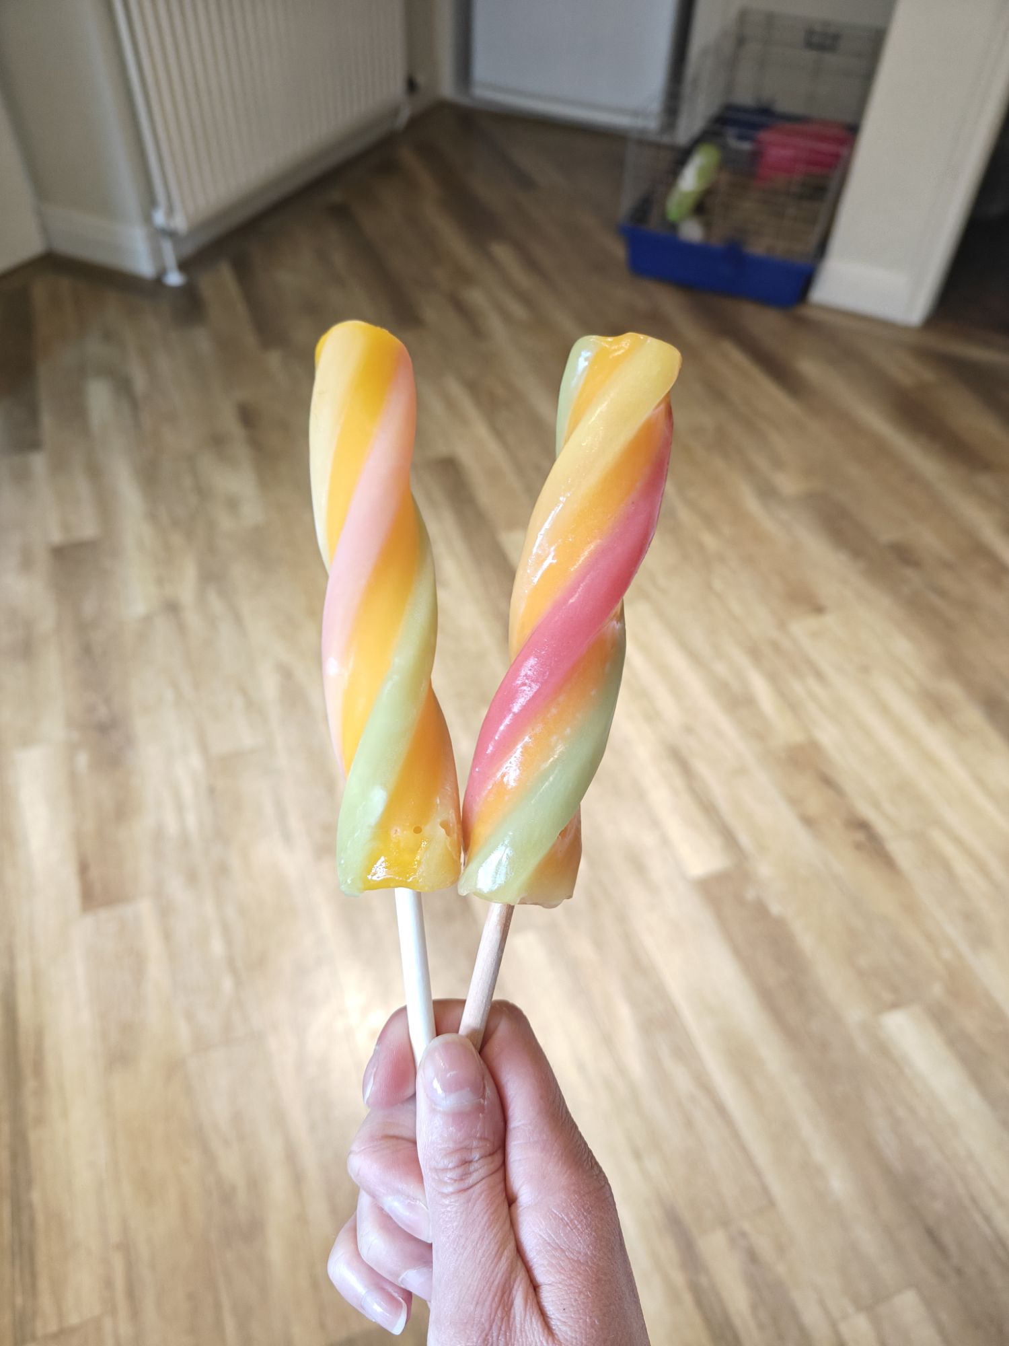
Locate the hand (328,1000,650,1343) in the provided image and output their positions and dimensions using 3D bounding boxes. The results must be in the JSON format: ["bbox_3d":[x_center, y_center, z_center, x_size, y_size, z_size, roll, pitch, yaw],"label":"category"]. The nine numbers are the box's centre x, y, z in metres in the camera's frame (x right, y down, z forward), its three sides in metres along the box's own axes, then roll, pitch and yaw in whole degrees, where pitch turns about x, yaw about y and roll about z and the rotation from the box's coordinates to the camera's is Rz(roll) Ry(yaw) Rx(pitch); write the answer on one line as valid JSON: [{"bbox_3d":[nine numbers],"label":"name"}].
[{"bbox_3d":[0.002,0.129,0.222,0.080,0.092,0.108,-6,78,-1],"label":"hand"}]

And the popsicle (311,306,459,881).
[{"bbox_3d":[-0.030,-0.019,0.223,0.029,0.028,0.140,-5,80,0],"label":"popsicle"}]

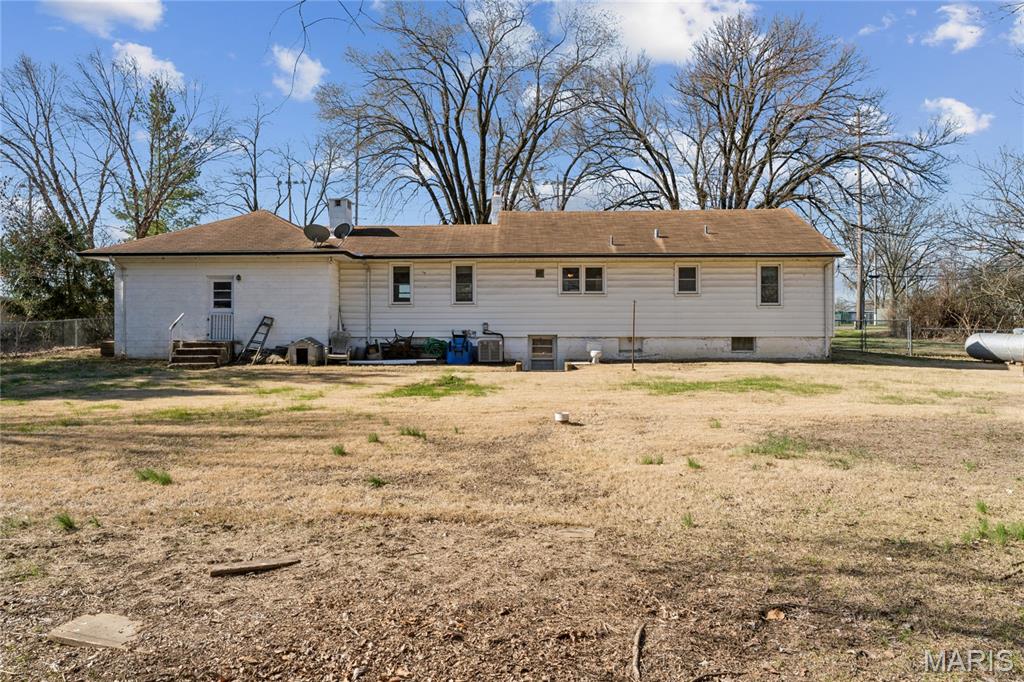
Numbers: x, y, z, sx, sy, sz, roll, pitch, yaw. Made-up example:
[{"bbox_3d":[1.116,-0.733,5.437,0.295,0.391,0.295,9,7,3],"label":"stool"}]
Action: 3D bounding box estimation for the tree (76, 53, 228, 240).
[{"bbox_3d":[-20.019,-8.038,38.000,8.910,16.277,8.500,0,0,0],"label":"tree"}]

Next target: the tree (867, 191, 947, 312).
[{"bbox_3d":[28.327,-5.753,49.000,5.744,10.107,6.000,0,0,0],"label":"tree"}]

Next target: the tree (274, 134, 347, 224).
[{"bbox_3d":[-14.103,-7.342,48.000,5.205,14.085,5.200,0,0,0],"label":"tree"}]

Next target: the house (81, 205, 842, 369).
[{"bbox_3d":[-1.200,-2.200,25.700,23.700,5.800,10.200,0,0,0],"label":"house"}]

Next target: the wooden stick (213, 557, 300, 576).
[{"bbox_3d":[-1.500,1.345,4.050,0.510,0.045,0.100,0,0,-29],"label":"wooden stick"}]

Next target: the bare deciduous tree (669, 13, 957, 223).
[{"bbox_3d":[17.790,-9.594,40.000,16.530,19.088,15.000,0,0,0],"label":"bare deciduous tree"}]

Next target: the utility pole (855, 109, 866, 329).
[{"bbox_3d":[19.917,-6.972,39.000,0.380,12.630,0.380,0,0,0],"label":"utility pole"}]

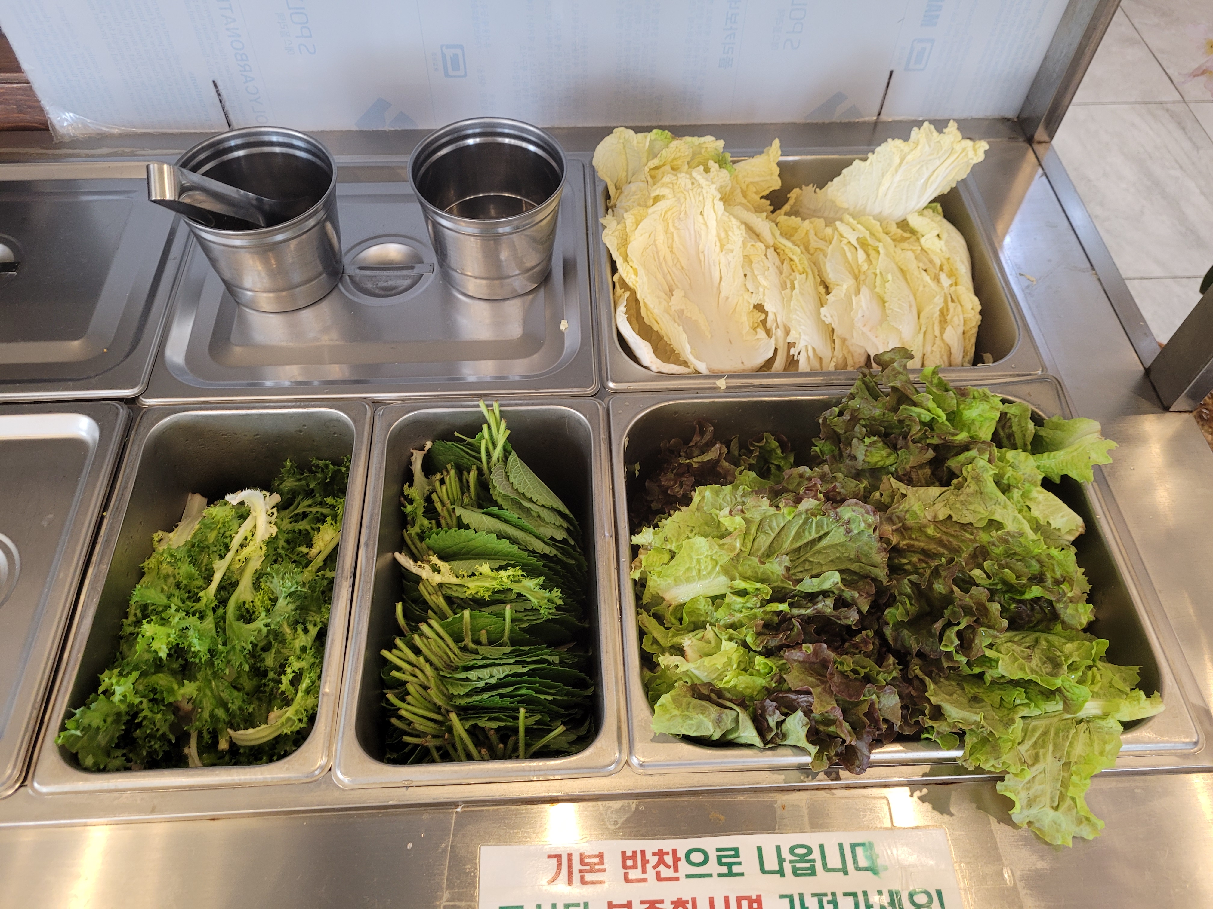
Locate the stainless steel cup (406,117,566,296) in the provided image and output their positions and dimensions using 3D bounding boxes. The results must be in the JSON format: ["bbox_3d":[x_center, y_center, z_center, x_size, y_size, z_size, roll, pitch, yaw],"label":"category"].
[{"bbox_3d":[-0.088,-0.188,0.705,0.117,0.085,0.117,0,56,0],"label":"stainless steel cup"}]

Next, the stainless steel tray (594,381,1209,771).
[{"bbox_3d":[0.170,0.097,0.634,0.325,0.124,0.265,-2,56,-2],"label":"stainless steel tray"}]

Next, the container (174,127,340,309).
[{"bbox_3d":[-0.256,-0.177,0.697,0.117,0.085,0.117,-2,56,-2],"label":"container"}]

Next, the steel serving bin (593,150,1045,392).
[{"bbox_3d":[0.155,-0.125,0.786,0.325,0.124,0.265,-2,56,-2],"label":"steel serving bin"}]

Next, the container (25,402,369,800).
[{"bbox_3d":[-0.241,0.109,0.625,0.162,0.124,0.265,-2,56,-2],"label":"container"}]

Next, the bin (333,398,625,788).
[{"bbox_3d":[-0.076,0.106,0.626,0.162,0.124,0.265,-2,56,-2],"label":"bin"}]

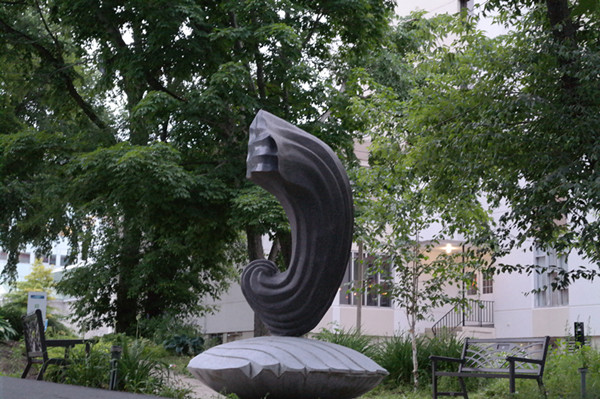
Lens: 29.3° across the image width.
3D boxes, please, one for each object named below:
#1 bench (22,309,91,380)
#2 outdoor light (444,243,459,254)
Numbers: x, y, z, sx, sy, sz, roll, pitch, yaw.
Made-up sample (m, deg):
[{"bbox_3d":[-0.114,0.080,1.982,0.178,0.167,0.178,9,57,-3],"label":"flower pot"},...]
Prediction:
[{"bbox_3d":[-2.232,1.466,10.422,0.584,0.846,1.390,4,-9,-18],"label":"bench"},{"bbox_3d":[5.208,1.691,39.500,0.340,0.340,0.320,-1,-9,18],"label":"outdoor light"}]

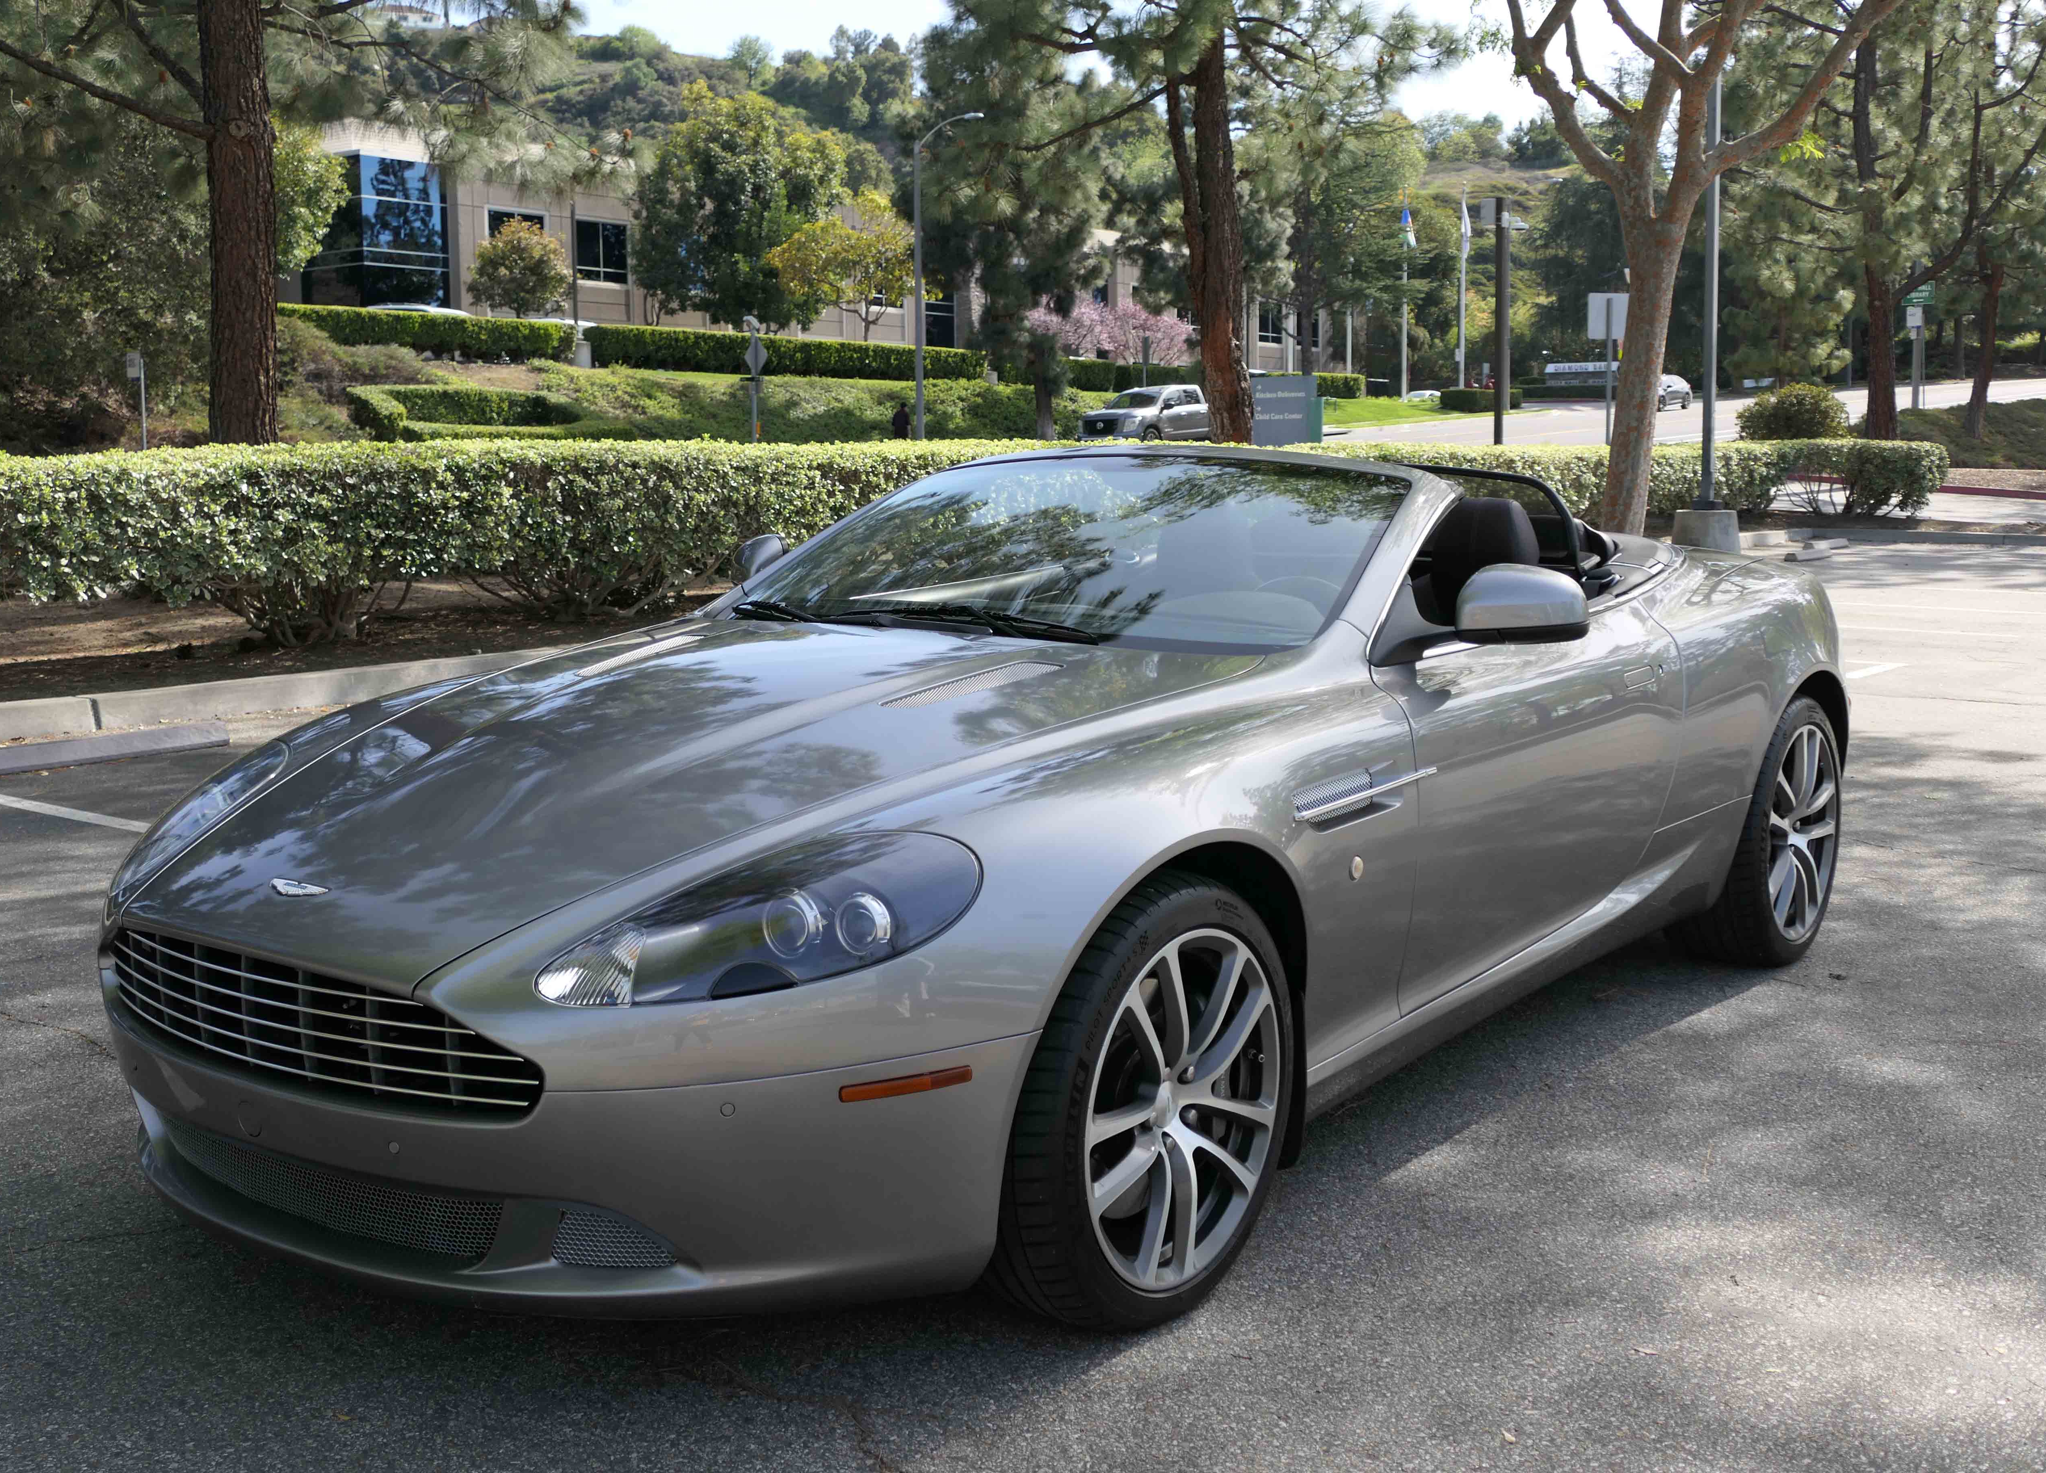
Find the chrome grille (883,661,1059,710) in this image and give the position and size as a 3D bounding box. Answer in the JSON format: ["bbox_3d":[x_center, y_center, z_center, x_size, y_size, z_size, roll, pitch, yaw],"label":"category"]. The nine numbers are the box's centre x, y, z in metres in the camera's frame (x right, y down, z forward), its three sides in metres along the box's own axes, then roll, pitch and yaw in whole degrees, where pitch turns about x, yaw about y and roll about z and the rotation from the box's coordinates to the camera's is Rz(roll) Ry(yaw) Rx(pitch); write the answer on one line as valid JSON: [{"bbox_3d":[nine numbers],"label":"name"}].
[{"bbox_3d":[-0.076,-0.081,3.573,0.100,0.028,0.350,6,15,36],"label":"chrome grille"}]

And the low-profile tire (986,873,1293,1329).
[{"bbox_3d":[0.140,0.518,3.265,0.240,0.665,0.670,6,10,36],"label":"low-profile tire"}]

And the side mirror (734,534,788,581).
[{"bbox_3d":[-0.589,-0.387,5.163,0.250,0.150,0.145,6,10,37],"label":"side mirror"}]

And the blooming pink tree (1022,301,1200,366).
[{"bbox_3d":[3.700,-17.100,97.000,7.000,3.700,5.500,0,8,0],"label":"blooming pink tree"}]

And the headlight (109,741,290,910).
[{"bbox_3d":[-1.359,0.140,3.768,0.320,0.210,0.540,6,10,37],"label":"headlight"}]

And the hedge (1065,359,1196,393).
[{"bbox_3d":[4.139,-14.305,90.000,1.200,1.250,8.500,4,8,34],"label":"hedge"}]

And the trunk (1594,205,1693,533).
[{"bbox_3d":[6.021,-3.512,22.093,0.800,3.160,0.550,1,7,15],"label":"trunk"}]

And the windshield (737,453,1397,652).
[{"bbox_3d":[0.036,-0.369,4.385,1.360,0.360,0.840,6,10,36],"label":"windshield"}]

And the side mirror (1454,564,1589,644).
[{"bbox_3d":[0.870,-0.230,3.982,0.235,0.155,0.140,6,10,36],"label":"side mirror"}]

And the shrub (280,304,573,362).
[{"bbox_3d":[-16.450,-11.250,63.800,1.200,1.150,10.000,5,9,35],"label":"shrub"}]

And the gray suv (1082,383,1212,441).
[{"bbox_3d":[3.744,-9.246,66.112,2.000,1.920,5.500,4,8,33],"label":"gray suv"}]

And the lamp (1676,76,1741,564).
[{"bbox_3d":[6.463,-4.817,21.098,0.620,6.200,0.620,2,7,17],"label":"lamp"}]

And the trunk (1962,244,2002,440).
[{"bbox_3d":[24.091,-9.905,57.000,0.800,4.950,0.600,0,7,0],"label":"trunk"}]

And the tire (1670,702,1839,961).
[{"bbox_3d":[1.742,0.218,5.468,0.280,0.670,0.670,6,10,36],"label":"tire"}]

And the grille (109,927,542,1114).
[{"bbox_3d":[-1.000,0.351,3.005,0.920,0.170,0.140,6,10,36],"label":"grille"}]

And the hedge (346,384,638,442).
[{"bbox_3d":[-12.923,-7.693,56.200,2.800,1.800,7.800,4,8,34],"label":"hedge"}]

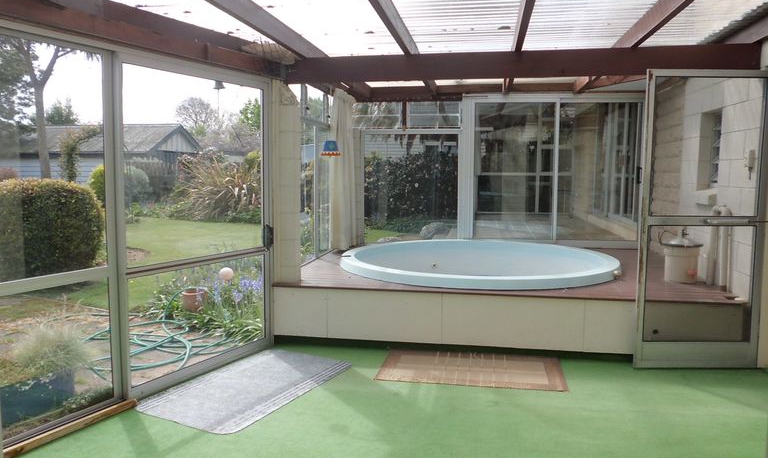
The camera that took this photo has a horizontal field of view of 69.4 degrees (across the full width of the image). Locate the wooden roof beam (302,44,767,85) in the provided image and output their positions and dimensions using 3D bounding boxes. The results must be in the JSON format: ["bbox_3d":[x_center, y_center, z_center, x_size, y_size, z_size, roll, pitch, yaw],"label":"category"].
[{"bbox_3d":[0.868,-1.142,3.884,3.191,0.180,0.070,1,6,10],"label":"wooden roof beam"}]

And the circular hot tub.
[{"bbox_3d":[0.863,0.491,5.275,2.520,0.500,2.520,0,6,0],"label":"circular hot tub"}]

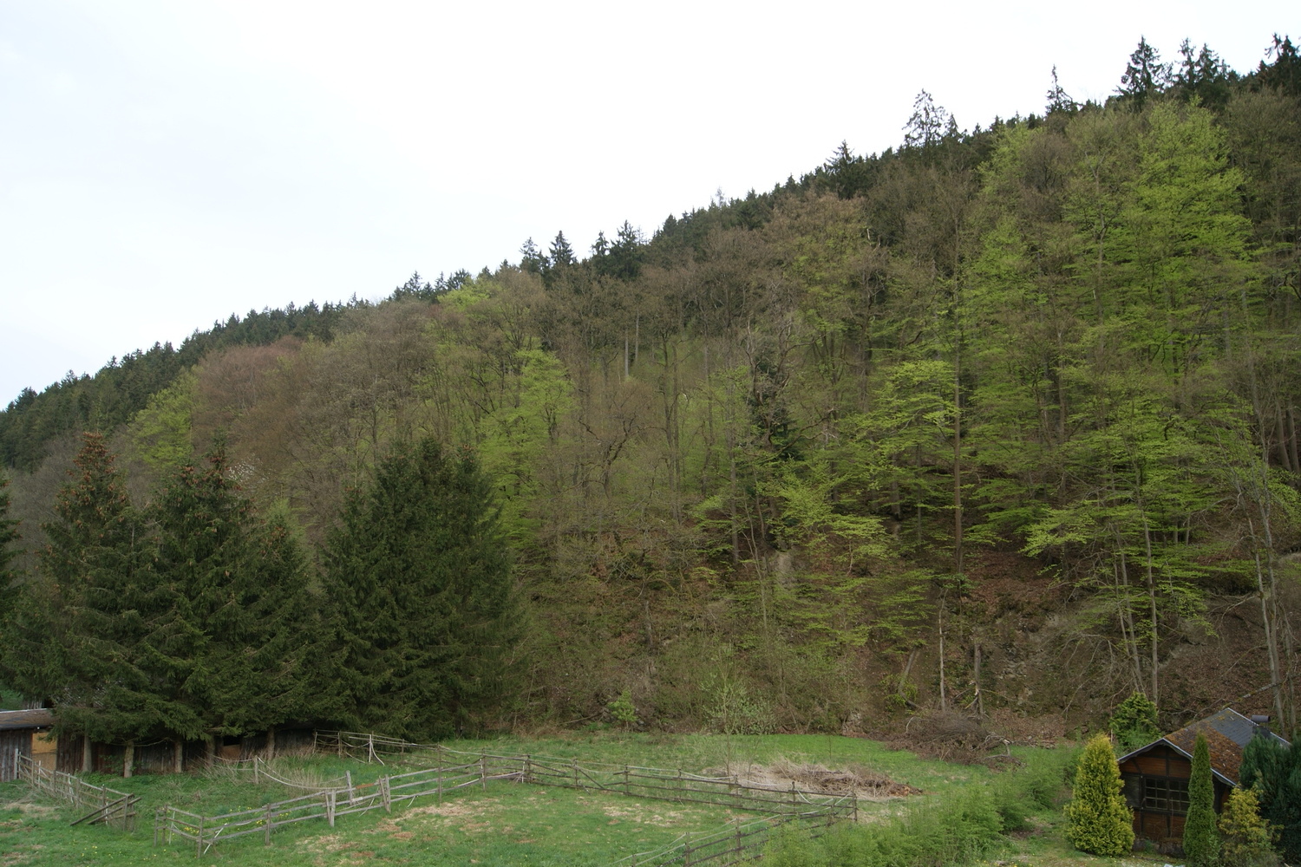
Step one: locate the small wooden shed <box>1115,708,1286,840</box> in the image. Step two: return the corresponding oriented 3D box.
[{"bbox_3d":[18.960,11.896,33.714,4.000,3.580,7.800,-7,-10,42],"label":"small wooden shed"}]

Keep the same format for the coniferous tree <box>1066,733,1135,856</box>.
[{"bbox_3d":[14.457,11.571,31.536,2.050,3.632,2.050,0,-8,0],"label":"coniferous tree"}]

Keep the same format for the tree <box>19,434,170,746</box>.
[{"bbox_3d":[-25.002,7.581,44.701,6.700,15.111,6.700,0,-8,0],"label":"tree"}]

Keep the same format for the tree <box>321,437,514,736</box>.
[{"bbox_3d":[-12.437,8.218,53.111,9.800,16.133,9.800,0,-8,0],"label":"tree"}]

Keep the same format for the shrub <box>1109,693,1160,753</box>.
[{"bbox_3d":[22.516,13.714,45.478,2.200,3.170,2.200,0,-8,0],"label":"shrub"}]

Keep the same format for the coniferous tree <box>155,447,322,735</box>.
[{"bbox_3d":[-19.286,7.796,45.351,7.400,14.861,7.400,0,-8,0],"label":"coniferous tree"}]

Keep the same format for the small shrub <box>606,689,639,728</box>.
[{"bbox_3d":[-1.489,15.361,54.101,1.800,2.246,1.800,0,-8,0],"label":"small shrub"}]

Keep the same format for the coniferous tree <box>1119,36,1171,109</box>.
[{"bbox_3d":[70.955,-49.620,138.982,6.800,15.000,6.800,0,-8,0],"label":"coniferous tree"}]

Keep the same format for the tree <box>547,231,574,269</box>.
[{"bbox_3d":[-22.127,-43.091,239.050,6.600,14.000,6.600,0,-8,0],"label":"tree"}]

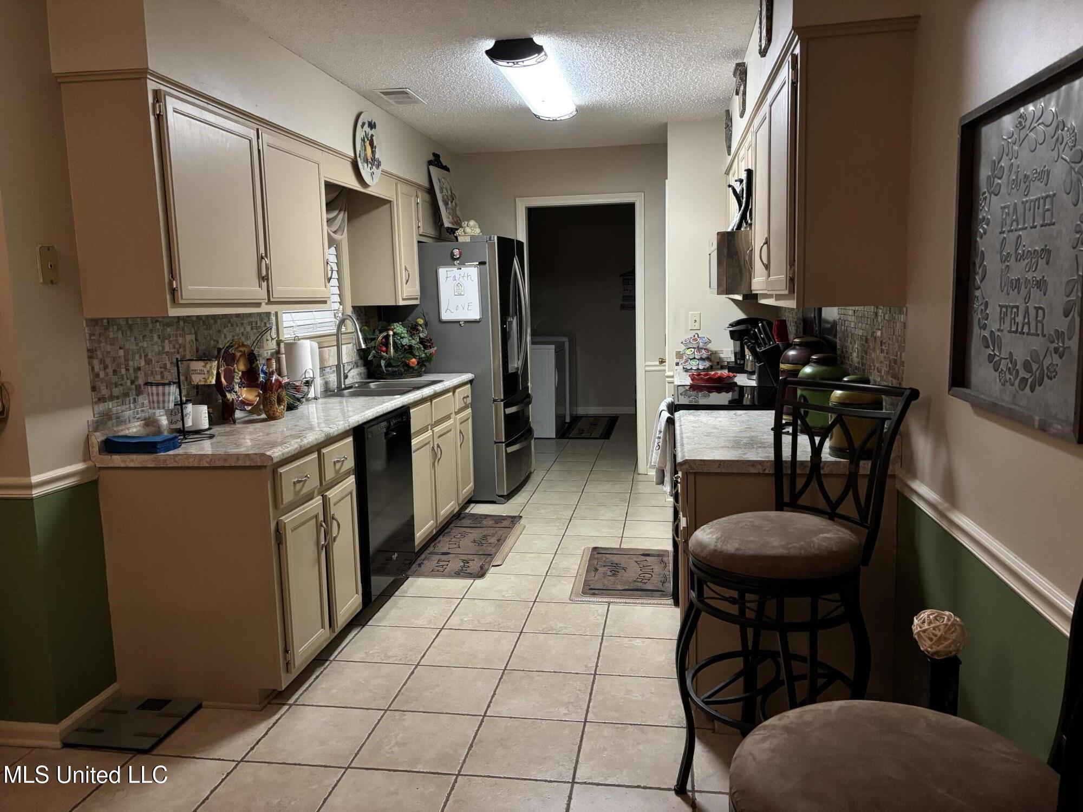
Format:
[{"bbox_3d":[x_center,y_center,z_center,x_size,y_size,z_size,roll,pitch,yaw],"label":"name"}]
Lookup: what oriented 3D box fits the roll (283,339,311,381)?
[{"bbox_3d":[-1.220,-0.181,4.133,0.140,0.285,0.140,-1,8,0],"label":"roll"}]

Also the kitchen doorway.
[{"bbox_3d":[0.319,-0.515,6.177,0.959,2.085,0.140,0,8,9],"label":"kitchen doorway"}]

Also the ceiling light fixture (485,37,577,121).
[{"bbox_3d":[-0.016,-1.554,3.963,0.255,0.098,1.242,0,8,9],"label":"ceiling light fixture"}]

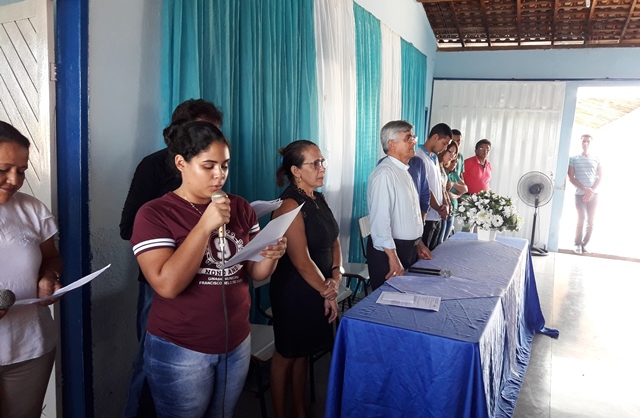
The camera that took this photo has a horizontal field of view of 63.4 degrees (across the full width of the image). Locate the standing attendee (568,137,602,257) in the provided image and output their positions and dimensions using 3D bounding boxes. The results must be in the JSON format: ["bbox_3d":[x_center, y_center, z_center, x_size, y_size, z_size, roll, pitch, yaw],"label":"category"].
[{"bbox_3d":[3.927,-0.212,7.711,0.520,1.779,0.320,6,8,24],"label":"standing attendee"}]

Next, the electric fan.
[{"bbox_3d":[3.189,0.056,7.609,0.490,1.199,0.420,8,9,34],"label":"electric fan"}]

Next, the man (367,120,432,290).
[{"bbox_3d":[0.491,0.267,3.291,0.400,1.625,0.550,7,8,27],"label":"man"}]

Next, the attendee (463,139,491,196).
[{"bbox_3d":[1.860,-0.041,6.333,0.500,1.586,0.320,1,8,-14],"label":"attendee"}]

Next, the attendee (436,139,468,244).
[{"bbox_3d":[1.169,0.130,4.900,0.330,1.548,0.460,8,9,33],"label":"attendee"}]

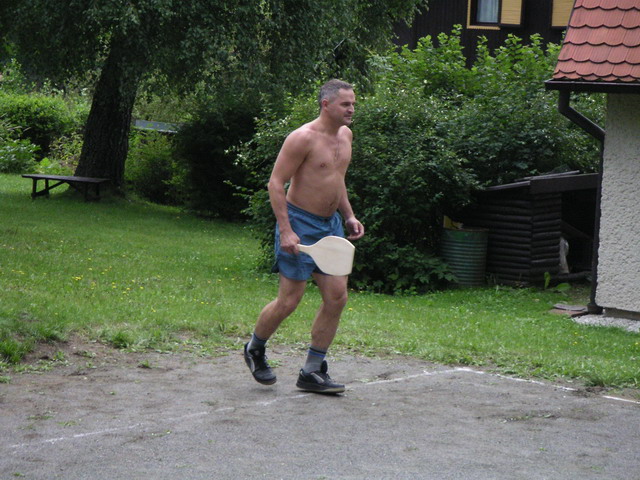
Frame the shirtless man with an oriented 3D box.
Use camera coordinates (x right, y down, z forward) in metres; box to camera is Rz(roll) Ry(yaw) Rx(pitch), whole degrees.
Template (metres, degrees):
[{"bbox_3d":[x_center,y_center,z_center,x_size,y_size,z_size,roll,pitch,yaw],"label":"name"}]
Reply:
[{"bbox_3d":[-0.072,-0.019,10.900,0.620,1.670,0.580,6,5,38],"label":"shirtless man"}]

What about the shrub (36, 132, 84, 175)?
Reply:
[{"bbox_3d":[-4.912,-1.644,39.000,1.050,0.850,0.950,3,4,0],"label":"shrub"}]

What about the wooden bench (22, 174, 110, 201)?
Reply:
[{"bbox_3d":[-4.076,-0.844,33.000,1.450,0.400,0.370,6,5,32],"label":"wooden bench"}]

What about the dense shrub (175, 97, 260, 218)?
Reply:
[{"bbox_3d":[-1.493,-1.175,29.600,1.400,1.750,1.350,3,4,0],"label":"dense shrub"}]

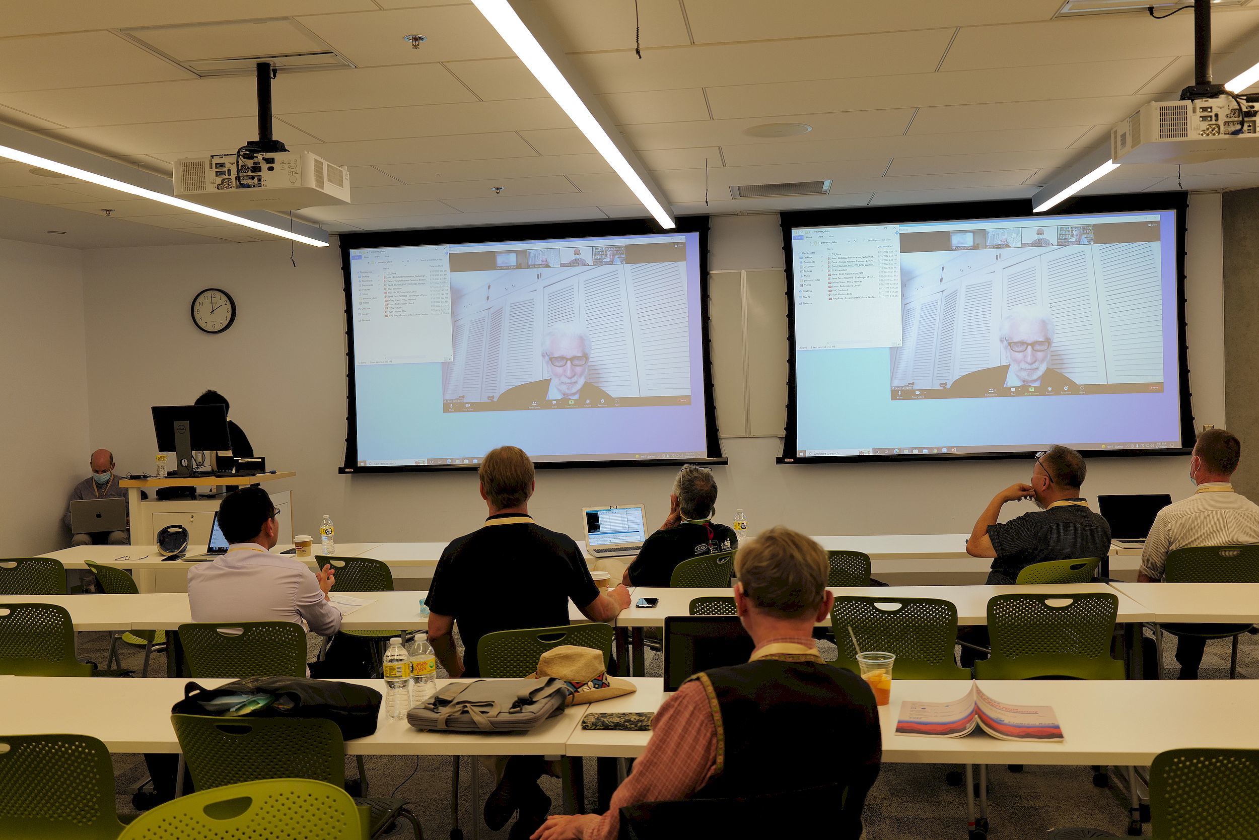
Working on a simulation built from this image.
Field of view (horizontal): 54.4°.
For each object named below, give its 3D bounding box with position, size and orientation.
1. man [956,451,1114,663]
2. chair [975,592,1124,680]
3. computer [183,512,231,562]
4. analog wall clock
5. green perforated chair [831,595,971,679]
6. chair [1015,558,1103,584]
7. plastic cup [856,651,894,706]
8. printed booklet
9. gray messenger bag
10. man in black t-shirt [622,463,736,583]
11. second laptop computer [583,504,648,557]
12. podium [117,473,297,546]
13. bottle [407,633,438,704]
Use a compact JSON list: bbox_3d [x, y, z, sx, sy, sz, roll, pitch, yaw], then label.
[{"bbox_3d":[1.544,0.741,4.973,0.620,1.265,0.770,-3,2,-36],"label":"man"},{"bbox_3d":[1.472,0.985,4.366,0.530,0.820,0.540,-2,2,7],"label":"chair"},{"bbox_3d":[-2.049,0.596,6.260,0.330,0.224,0.312,-1,2,13],"label":"computer"},{"bbox_3d":[-3.144,-0.824,9.263,0.338,0.338,0.050,-2,2,7],"label":"analog wall clock"},{"bbox_3d":[0.971,0.992,4.301,0.520,0.830,0.560,-1,2,23],"label":"green perforated chair"},{"bbox_3d":[1.619,0.950,4.961,0.520,0.830,0.560,-3,2,-25],"label":"chair"},{"bbox_3d":[0.625,0.658,3.108,0.098,0.120,0.098,-2,2,7],"label":"plastic cup"},{"bbox_3d":[0.836,0.693,2.944,0.375,0.063,0.288,-1,2,14],"label":"printed booklet"},{"bbox_3d":[-0.343,0.723,3.107,0.350,0.070,0.315,-1,2,12],"label":"gray messenger bag"},{"bbox_3d":[0.228,0.801,5.468,0.620,1.200,0.820,-3,2,-25],"label":"man in black t-shirt"},{"bbox_3d":[-0.031,0.542,5.976,0.325,0.216,0.310,-2,2,-16],"label":"second laptop computer"},{"bbox_3d":[-2.741,0.885,8.296,1.000,1.037,0.780,-2,2,7],"label":"podium"},{"bbox_3d":[-0.538,0.658,3.191,0.066,0.203,0.066,-2,2,7],"label":"bottle"}]

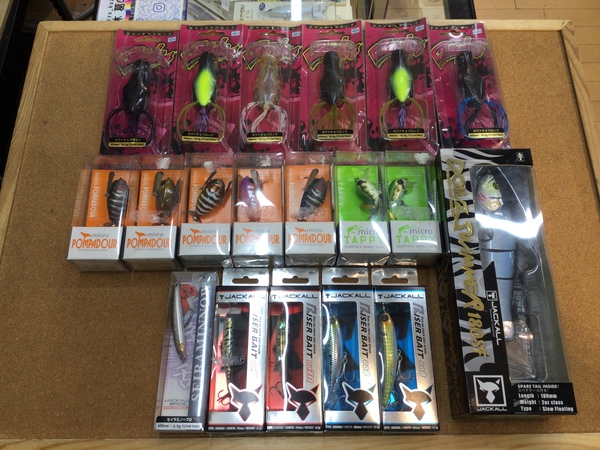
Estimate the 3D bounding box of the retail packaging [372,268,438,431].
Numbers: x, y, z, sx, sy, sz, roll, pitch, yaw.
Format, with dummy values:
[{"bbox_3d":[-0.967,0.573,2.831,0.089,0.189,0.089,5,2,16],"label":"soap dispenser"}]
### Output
[{"bbox_3d":[0.089,0.103,0.469,0.044,0.025,0.143,0,69,0],"label":"retail packaging"}]

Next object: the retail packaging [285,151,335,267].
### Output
[{"bbox_3d":[0.009,-0.016,0.500,0.044,0.032,0.102,0,68,-1],"label":"retail packaging"}]

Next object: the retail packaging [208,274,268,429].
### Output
[{"bbox_3d":[-0.049,0.102,0.458,0.045,0.022,0.141,0,68,0],"label":"retail packaging"}]

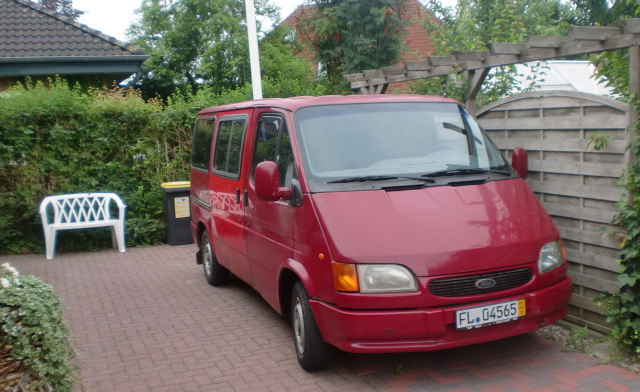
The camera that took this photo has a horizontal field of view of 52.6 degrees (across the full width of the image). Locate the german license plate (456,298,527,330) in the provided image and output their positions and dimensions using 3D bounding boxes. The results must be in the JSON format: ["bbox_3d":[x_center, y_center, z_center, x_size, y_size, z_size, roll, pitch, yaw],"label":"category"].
[{"bbox_3d":[1.071,0.732,4.020,0.520,0.115,0.015,-4,3,-22],"label":"german license plate"}]

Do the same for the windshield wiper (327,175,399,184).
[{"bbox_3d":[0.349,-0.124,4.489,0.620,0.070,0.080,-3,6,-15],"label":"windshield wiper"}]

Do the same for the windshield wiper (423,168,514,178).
[{"bbox_3d":[1.107,-0.177,4.798,0.890,0.060,0.080,-5,7,-32],"label":"windshield wiper"}]

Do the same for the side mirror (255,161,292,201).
[{"bbox_3d":[-0.315,-0.106,4.487,0.265,0.270,0.130,-3,6,-15],"label":"side mirror"}]

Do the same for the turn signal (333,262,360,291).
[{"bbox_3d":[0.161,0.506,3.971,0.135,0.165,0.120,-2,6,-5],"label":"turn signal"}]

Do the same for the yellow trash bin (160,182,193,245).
[{"bbox_3d":[-2.213,0.276,10.216,0.480,0.940,0.550,-4,6,-21],"label":"yellow trash bin"}]

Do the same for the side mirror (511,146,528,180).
[{"bbox_3d":[1.637,-0.258,5.282,0.190,0.262,0.110,-5,7,-32],"label":"side mirror"}]

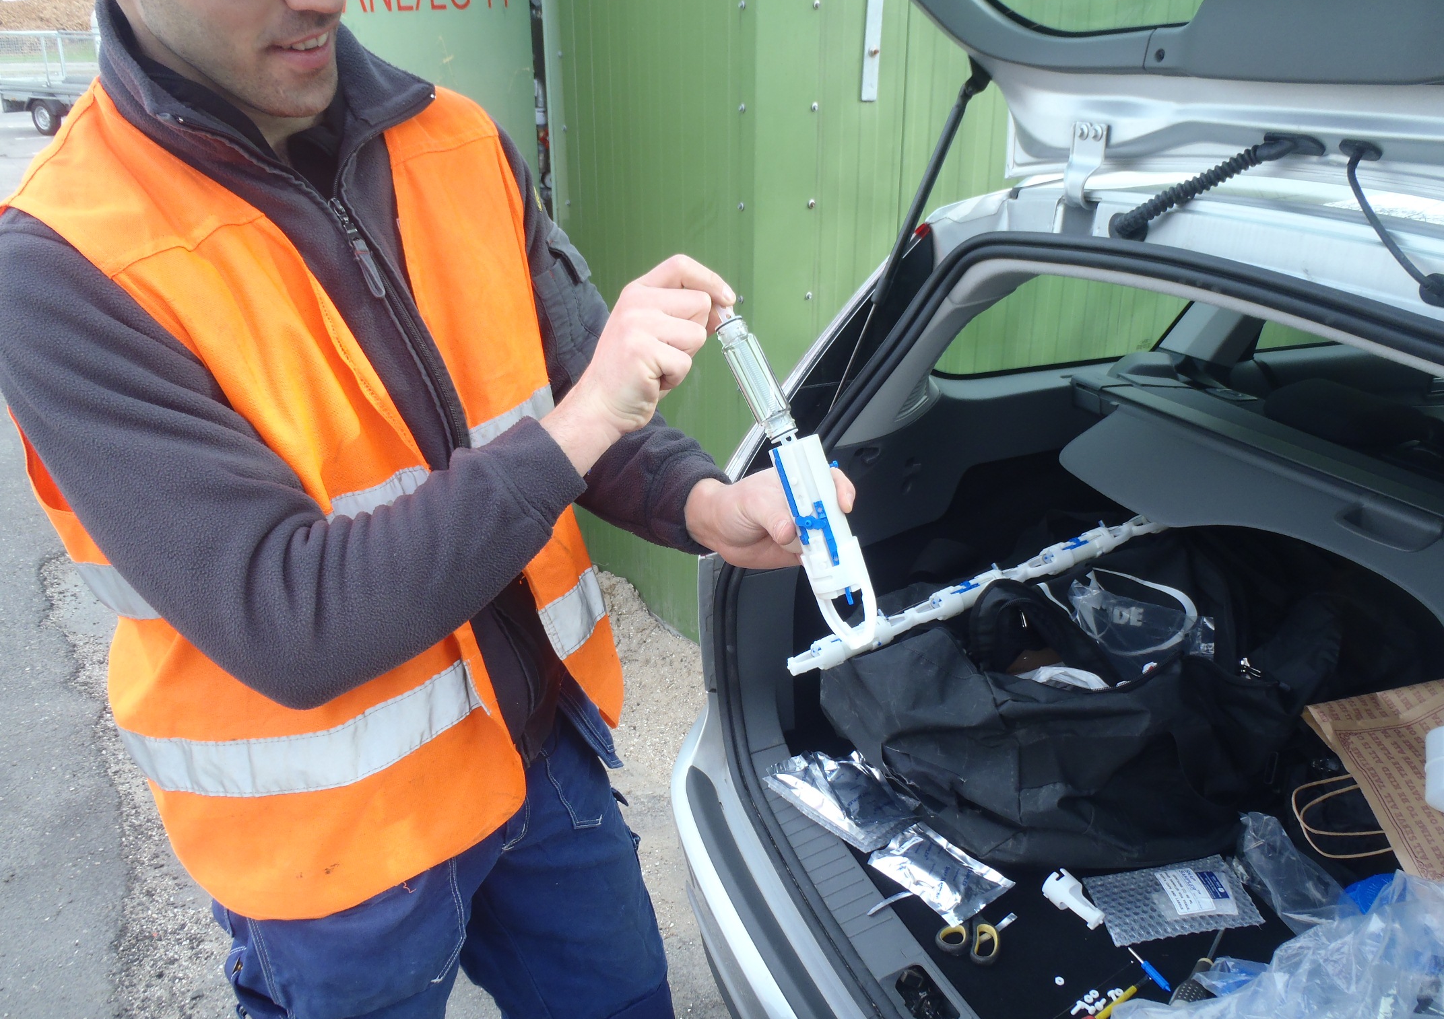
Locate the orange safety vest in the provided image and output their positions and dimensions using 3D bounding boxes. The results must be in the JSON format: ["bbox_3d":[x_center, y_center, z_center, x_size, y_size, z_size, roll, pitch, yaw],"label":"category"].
[{"bbox_3d":[-0.308,-0.047,1.072,0.340,0.660,0.470,12,24,30],"label":"orange safety vest"}]

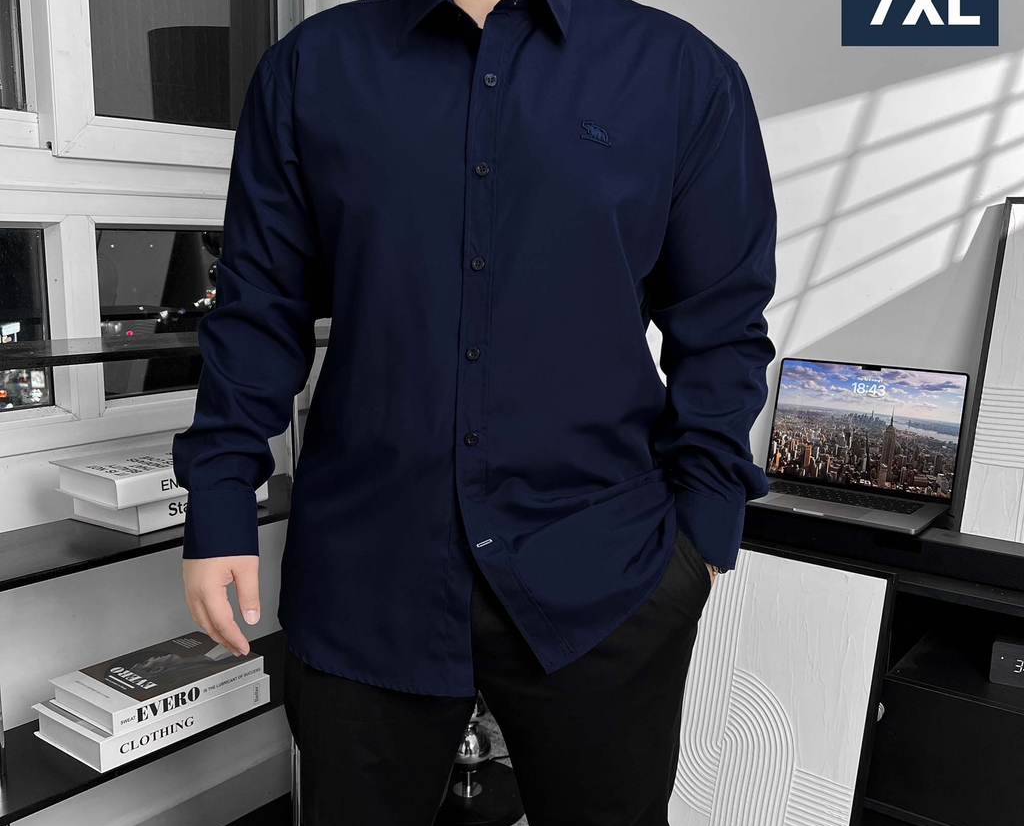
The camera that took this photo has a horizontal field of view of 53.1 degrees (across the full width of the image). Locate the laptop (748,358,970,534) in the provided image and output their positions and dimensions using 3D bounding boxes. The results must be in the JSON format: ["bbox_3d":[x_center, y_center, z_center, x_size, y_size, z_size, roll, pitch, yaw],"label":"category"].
[{"bbox_3d":[0.604,0.046,1.875,0.355,0.251,0.286,8,10,34],"label":"laptop"}]

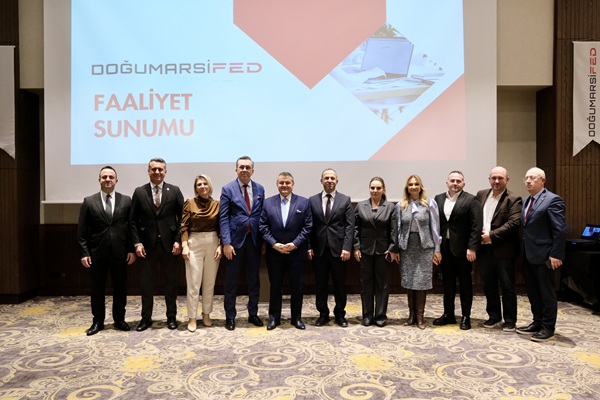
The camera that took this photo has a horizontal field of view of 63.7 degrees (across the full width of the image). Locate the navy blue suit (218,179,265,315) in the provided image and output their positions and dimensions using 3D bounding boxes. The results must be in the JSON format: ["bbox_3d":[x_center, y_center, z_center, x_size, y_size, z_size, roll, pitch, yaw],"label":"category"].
[{"bbox_3d":[-0.658,0.543,5.391,0.512,1.565,0.330,-1,1,-14],"label":"navy blue suit"}]

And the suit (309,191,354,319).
[{"bbox_3d":[0.355,0.620,5.480,0.521,1.455,0.310,0,1,5],"label":"suit"}]

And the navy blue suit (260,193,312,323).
[{"bbox_3d":[-0.154,0.645,5.405,0.581,1.458,0.360,0,1,-1],"label":"navy blue suit"}]

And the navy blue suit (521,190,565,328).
[{"bbox_3d":[2.520,0.627,4.994,0.330,1.492,0.470,-1,1,-40],"label":"navy blue suit"}]

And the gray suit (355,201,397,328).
[{"bbox_3d":[0.866,0.698,5.474,0.492,1.431,0.300,0,1,10],"label":"gray suit"}]

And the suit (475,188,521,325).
[{"bbox_3d":[2.204,0.625,5.331,0.560,1.504,0.360,1,1,38],"label":"suit"}]

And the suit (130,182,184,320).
[{"bbox_3d":[-1.590,0.574,5.365,0.575,1.535,0.330,0,1,-13],"label":"suit"}]

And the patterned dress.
[{"bbox_3d":[1.325,0.509,5.402,0.478,1.008,0.300,0,1,13],"label":"patterned dress"}]

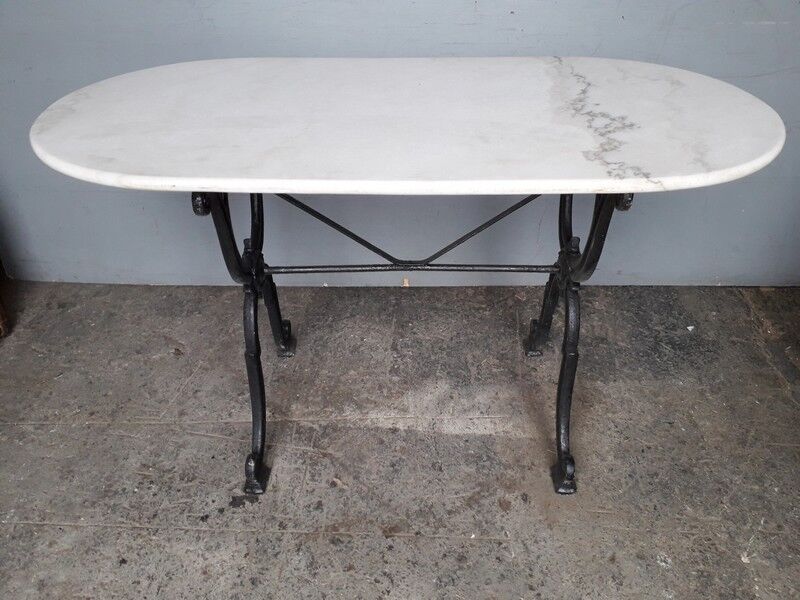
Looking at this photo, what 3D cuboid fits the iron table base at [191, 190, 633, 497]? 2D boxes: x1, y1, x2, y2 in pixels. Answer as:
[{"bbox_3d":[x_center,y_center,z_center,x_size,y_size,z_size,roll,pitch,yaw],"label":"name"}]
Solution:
[{"bbox_3d":[0.022,-0.031,1.268,0.690,0.699,0.484,0,35,0],"label":"iron table base"}]

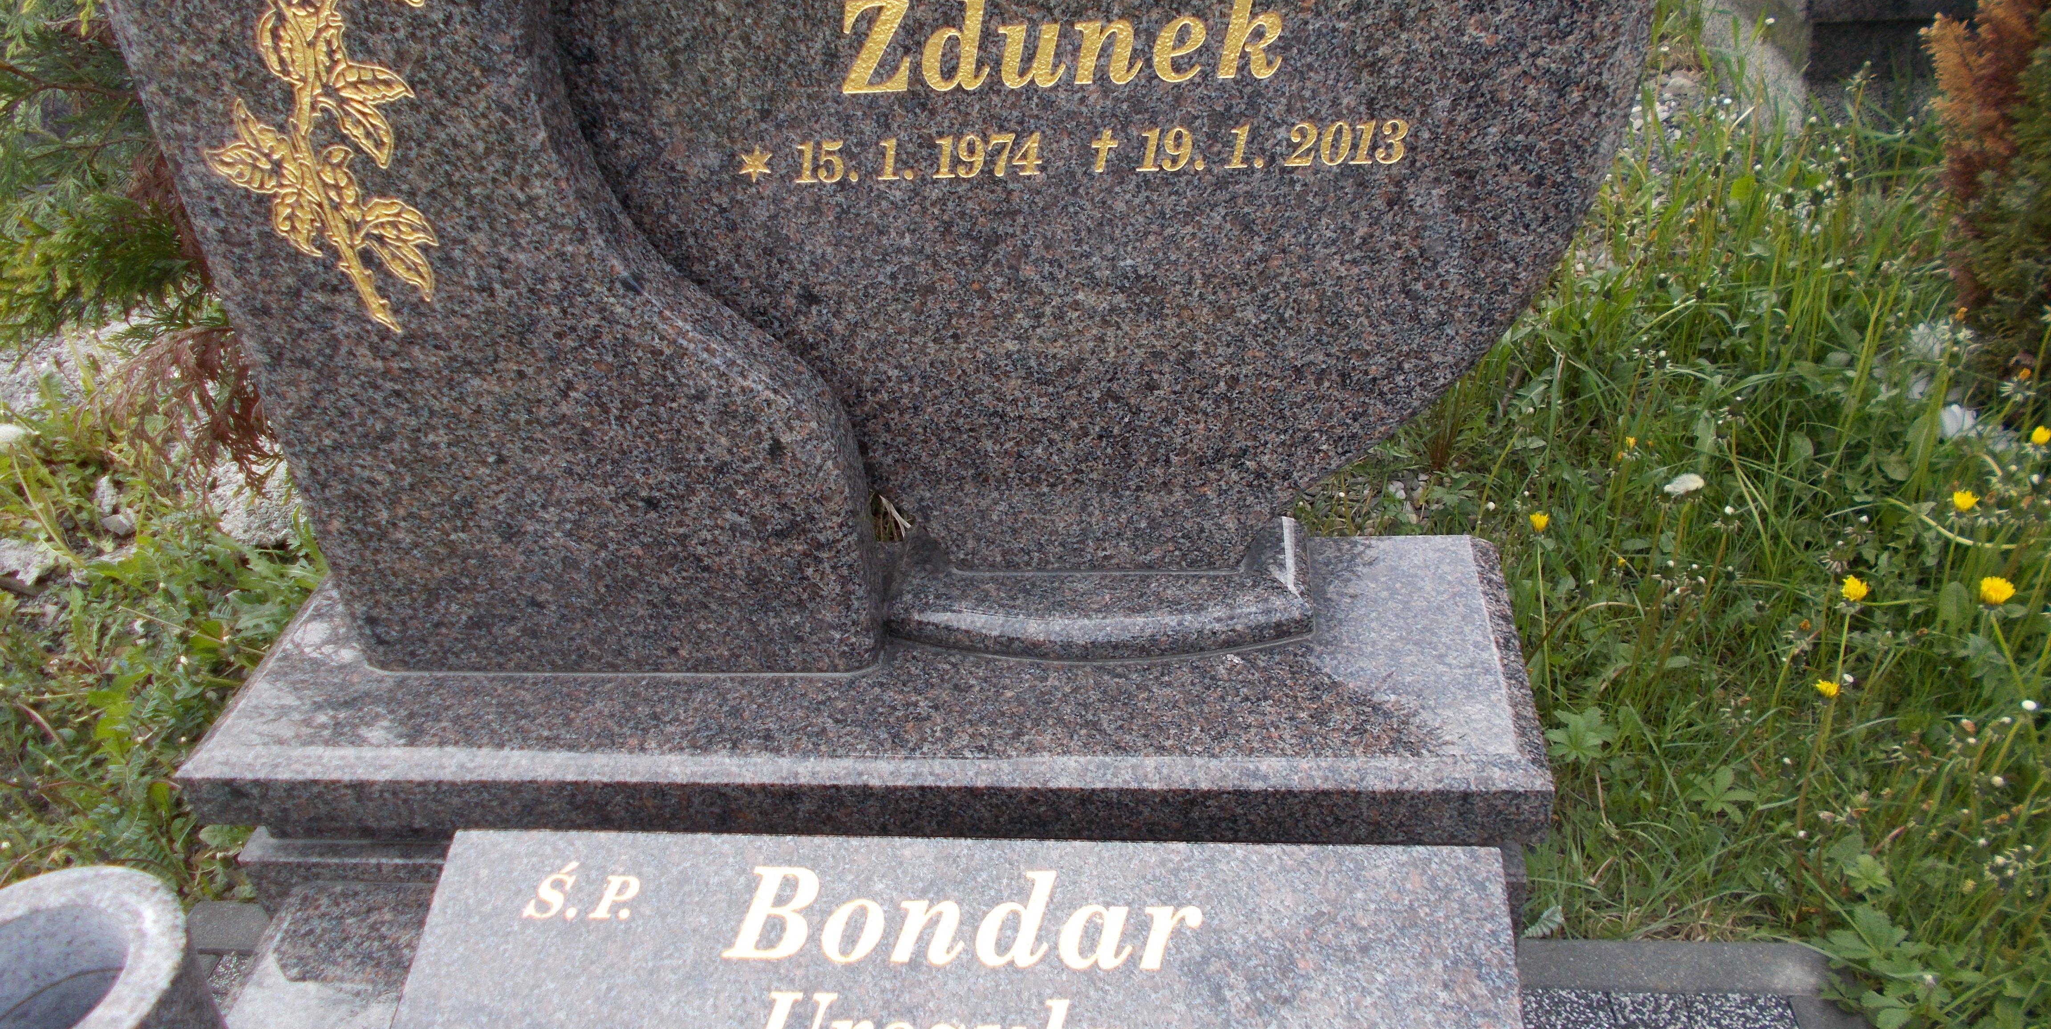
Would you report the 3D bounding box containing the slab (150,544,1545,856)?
[{"bbox_3d":[-0.152,0.148,1.413,1.170,0.076,0.314,-1,36,8],"label":"slab"}]

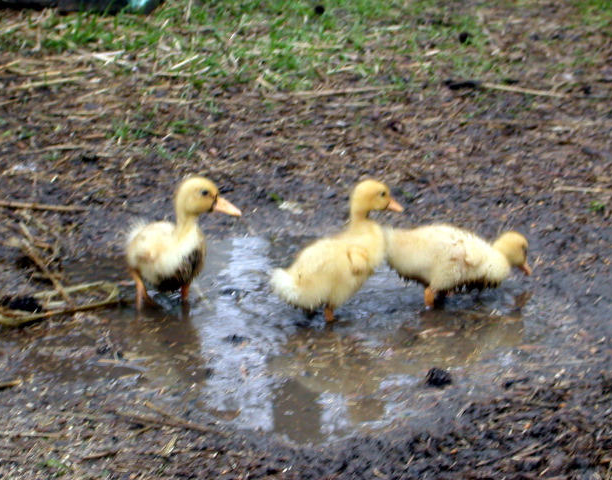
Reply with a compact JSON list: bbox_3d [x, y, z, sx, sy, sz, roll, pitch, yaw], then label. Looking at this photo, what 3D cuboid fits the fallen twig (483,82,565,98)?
[{"bbox_3d":[0.409,-0.280,3.809,0.170,0.010,0.014,9,24,22],"label":"fallen twig"}]

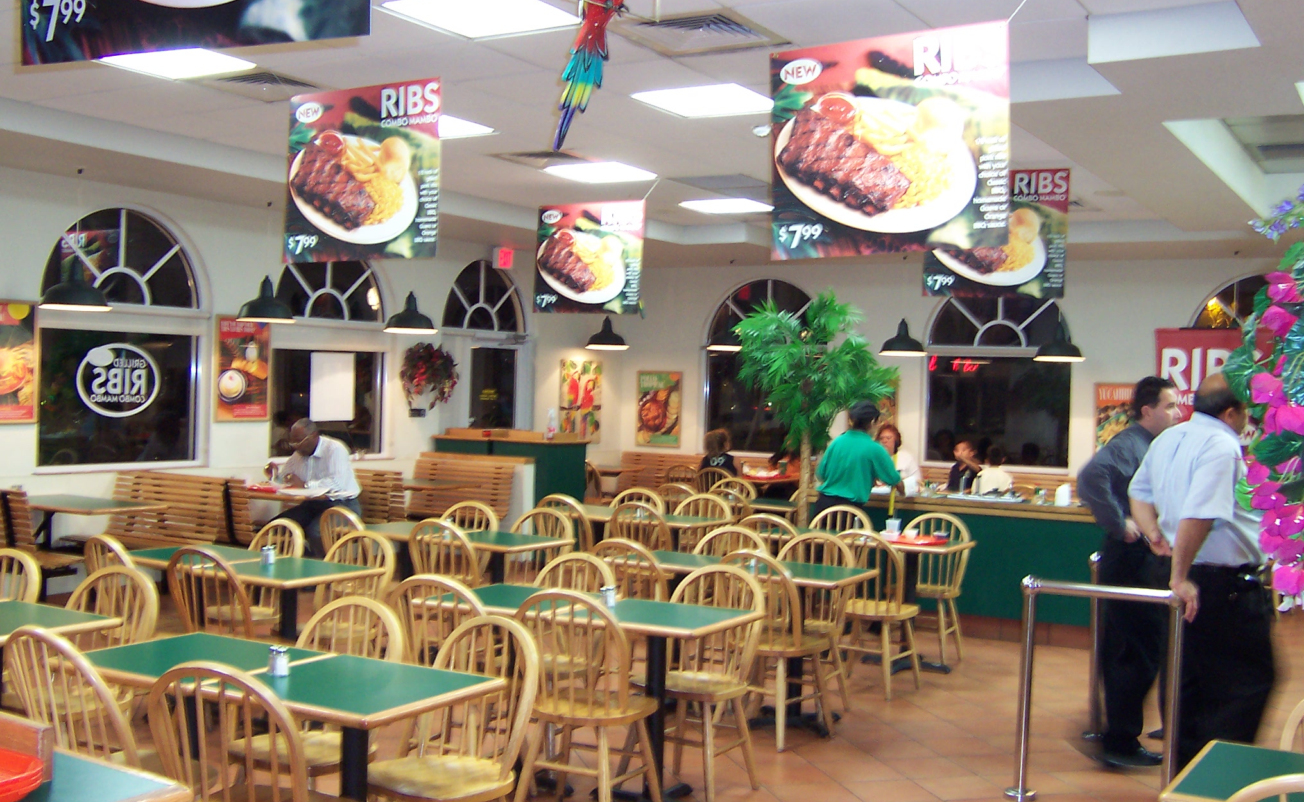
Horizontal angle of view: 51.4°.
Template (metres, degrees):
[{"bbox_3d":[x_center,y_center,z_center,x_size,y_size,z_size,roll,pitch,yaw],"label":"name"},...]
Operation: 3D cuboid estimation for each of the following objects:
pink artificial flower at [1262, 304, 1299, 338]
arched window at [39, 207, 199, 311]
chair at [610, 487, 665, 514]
[{"bbox_3d":[1.112,-0.141,2.400,0.062,0.062,0.050,2,1,25],"label":"pink artificial flower"},{"bbox_3d":[-3.752,-1.019,9.656,0.100,0.718,1.322,2,1,31],"label":"arched window"},{"bbox_3d":[-0.224,1.031,9.316,0.440,0.890,0.470,2,1,30],"label":"chair"}]

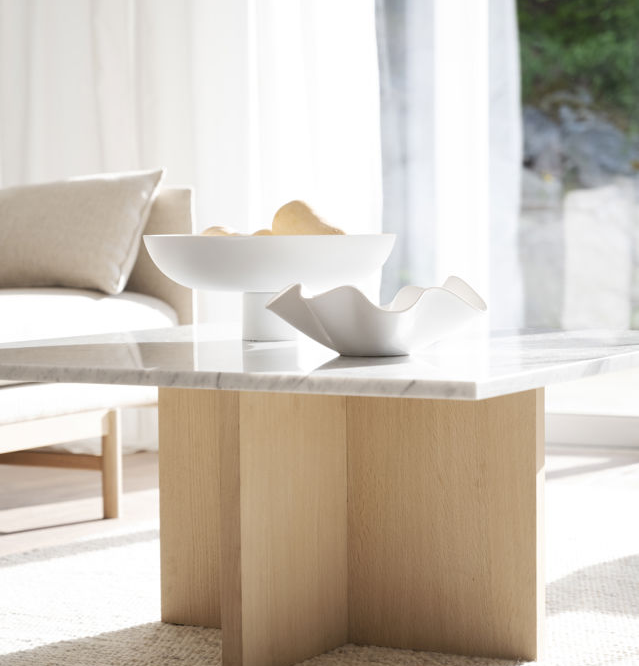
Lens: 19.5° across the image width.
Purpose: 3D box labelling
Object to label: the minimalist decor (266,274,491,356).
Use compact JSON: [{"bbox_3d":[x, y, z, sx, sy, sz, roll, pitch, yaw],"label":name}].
[{"bbox_3d":[0.070,-0.019,2.326,0.272,0.093,0.265,0,3,0],"label":"minimalist decor"}]

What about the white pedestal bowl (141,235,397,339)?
[{"bbox_3d":[-0.071,-0.065,2.661,0.361,0.150,0.361,0,3,0],"label":"white pedestal bowl"}]

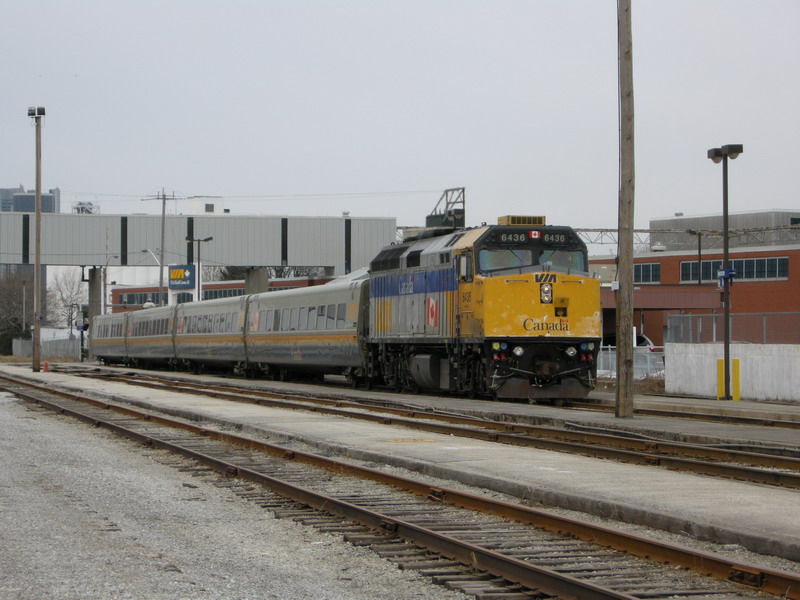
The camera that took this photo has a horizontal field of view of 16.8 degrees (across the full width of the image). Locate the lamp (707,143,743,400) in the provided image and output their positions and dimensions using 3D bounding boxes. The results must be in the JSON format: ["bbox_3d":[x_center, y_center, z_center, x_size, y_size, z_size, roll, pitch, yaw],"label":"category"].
[{"bbox_3d":[8.140,-0.687,67.521,0.400,6.390,1.650,0,-1,-11],"label":"lamp"}]

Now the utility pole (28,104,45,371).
[{"bbox_3d":[-21.987,-3.629,164.085,1.000,16.061,0.650,0,-1,-6],"label":"utility pole"}]

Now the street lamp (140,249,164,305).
[{"bbox_3d":[-19.402,0.489,212.269,1.900,9.013,0.400,0,-1,18],"label":"street lamp"}]

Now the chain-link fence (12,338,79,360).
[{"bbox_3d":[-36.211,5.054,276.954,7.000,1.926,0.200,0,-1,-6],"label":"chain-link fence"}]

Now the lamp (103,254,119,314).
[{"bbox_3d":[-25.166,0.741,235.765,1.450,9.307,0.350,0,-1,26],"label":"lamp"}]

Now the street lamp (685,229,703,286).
[{"bbox_3d":[15.439,0.058,142.019,0.850,7.471,0.400,0,-1,-14],"label":"street lamp"}]

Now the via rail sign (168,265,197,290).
[{"bbox_3d":[-15.144,-1.551,188.053,1.830,1.669,0.350,0,-1,7],"label":"via rail sign"}]

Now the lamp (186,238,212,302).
[{"bbox_3d":[-12.902,0.145,174.022,1.750,8.401,0.450,0,-1,-11],"label":"lamp"}]

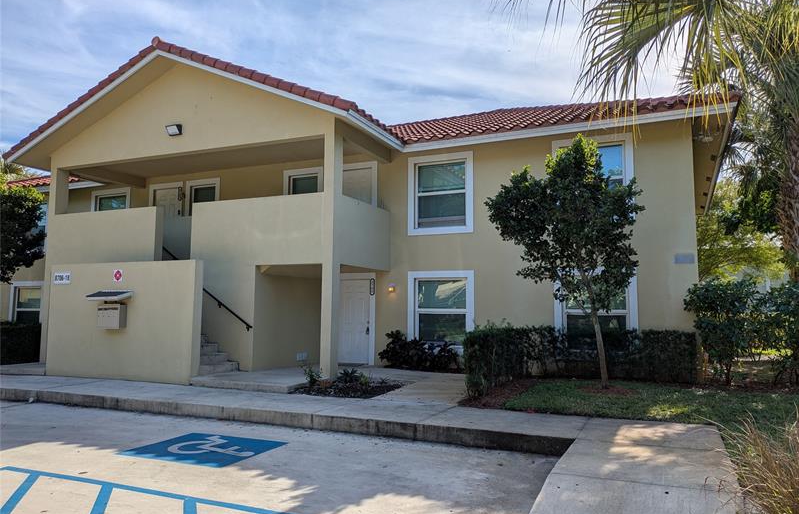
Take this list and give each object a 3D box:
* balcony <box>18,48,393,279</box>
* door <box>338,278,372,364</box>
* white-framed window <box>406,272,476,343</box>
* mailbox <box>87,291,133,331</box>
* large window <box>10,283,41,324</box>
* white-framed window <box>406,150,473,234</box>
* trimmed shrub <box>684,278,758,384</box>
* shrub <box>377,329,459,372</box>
[{"bbox_3d":[-4.767,-2.076,14.238,9.487,4.848,3.255,-2,-5,24],"label":"balcony"},{"bbox_3d":[-1.153,1.568,14.127,0.961,2.025,0.090,-2,-5,24],"label":"door"},{"bbox_3d":[0.944,1.279,13.234,1.600,1.906,0.125,-2,-5,24],"label":"white-framed window"},{"bbox_3d":[-5.937,1.074,11.777,0.947,0.796,0.360,-2,-5,24],"label":"mailbox"},{"bbox_3d":[-12.151,1.694,18.955,1.620,1.884,0.125,-2,-5,24],"label":"large window"},{"bbox_3d":[0.959,-1.479,13.460,1.594,1.909,0.125,-2,-5,24],"label":"white-framed window"},{"bbox_3d":[5.907,1.350,10.598,1.219,1.994,1.136,-2,-5,24],"label":"trimmed shrub"},{"bbox_3d":[0.429,2.104,12.942,2.008,0.803,0.748,-2,-5,24],"label":"shrub"}]

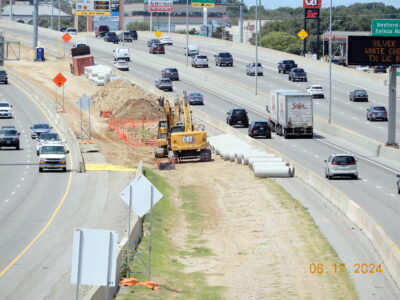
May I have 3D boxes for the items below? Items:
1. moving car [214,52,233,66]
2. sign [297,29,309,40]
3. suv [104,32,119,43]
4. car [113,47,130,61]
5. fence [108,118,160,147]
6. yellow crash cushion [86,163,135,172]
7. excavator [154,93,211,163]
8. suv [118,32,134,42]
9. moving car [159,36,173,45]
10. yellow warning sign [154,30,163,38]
[{"bbox_3d":[3.783,-14.012,538.811,2.020,1.940,5.800,0,4,-7],"label":"moving car"},{"bbox_3d":[16.433,-18.344,552.000,1.700,1.700,0.050,0,2,-7],"label":"sign"},{"bbox_3d":[-15.767,-19.659,612.357,1.950,1.750,4.900,0,4,-10],"label":"suv"},{"bbox_3d":[-13.040,-16.159,585.752,2.000,2.100,5.700,0,4,-8],"label":"car"},{"bbox_3d":[-6.140,-1.666,330.000,4.600,1.150,28.000,0,2,-3],"label":"fence"},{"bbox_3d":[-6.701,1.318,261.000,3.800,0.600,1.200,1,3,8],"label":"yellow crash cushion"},{"bbox_3d":[-1.368,-1.811,279.000,4.300,5.500,9.500,0,2,-2],"label":"excavator"},{"bbox_3d":[-14.112,-21.584,664.451,1.930,1.800,5.100,0,4,-10],"label":"suv"},{"bbox_3d":[-6.156,-19.997,636.294,1.830,1.480,4.750,0,4,-9],"label":"moving car"},{"bbox_3d":[-6.592,-18.589,556.000,1.330,1.330,0.050,0,2,-8],"label":"yellow warning sign"}]

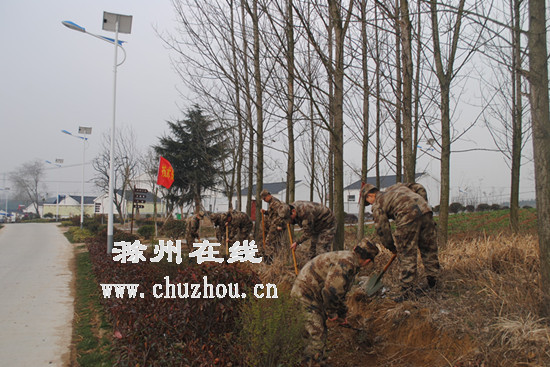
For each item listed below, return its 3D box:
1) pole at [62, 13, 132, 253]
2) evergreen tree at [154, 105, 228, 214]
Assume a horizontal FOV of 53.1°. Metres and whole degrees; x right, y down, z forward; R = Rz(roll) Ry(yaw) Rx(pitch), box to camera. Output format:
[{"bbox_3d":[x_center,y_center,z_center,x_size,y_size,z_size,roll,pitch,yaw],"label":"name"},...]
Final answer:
[{"bbox_3d":[-5.295,-1.468,16.177,1.950,7.000,0.550,2,-3,-21],"label":"pole"},{"bbox_3d":[-5.465,-1.243,36.000,4.800,7.900,4.700,0,-3,0],"label":"evergreen tree"}]

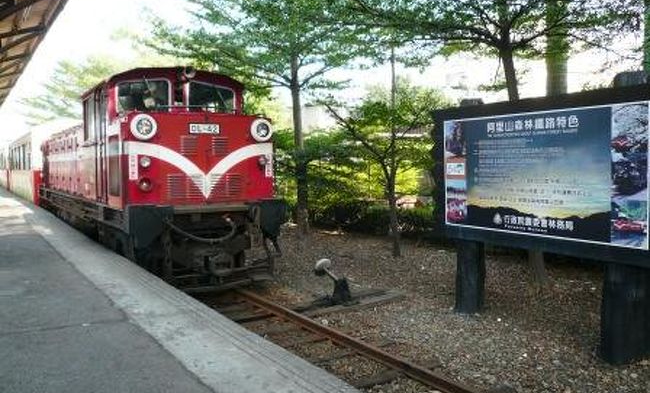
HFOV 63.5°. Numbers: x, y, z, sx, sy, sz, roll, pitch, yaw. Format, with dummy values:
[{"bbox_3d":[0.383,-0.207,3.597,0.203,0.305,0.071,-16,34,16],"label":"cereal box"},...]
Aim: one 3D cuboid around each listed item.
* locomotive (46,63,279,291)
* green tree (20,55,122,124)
[{"bbox_3d":[-4.050,-0.474,10.835,2.200,3.300,9.900,-3,4,-34],"label":"locomotive"},{"bbox_3d":[-10.873,-2.912,23.927,5.500,6.900,5.500,0,3,0],"label":"green tree"}]

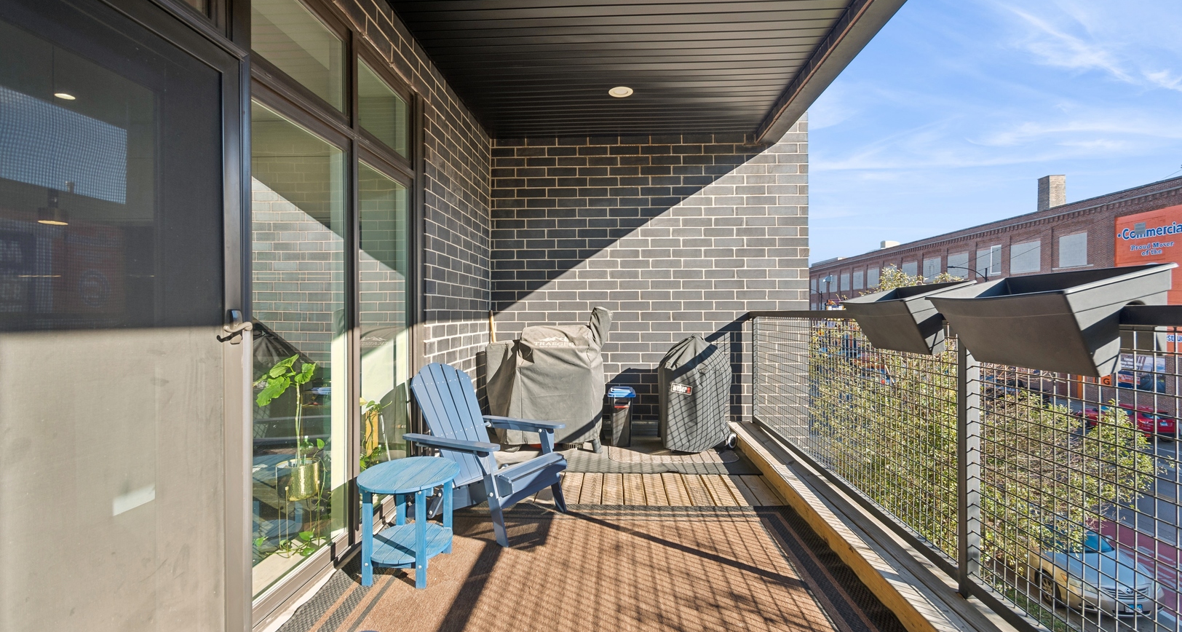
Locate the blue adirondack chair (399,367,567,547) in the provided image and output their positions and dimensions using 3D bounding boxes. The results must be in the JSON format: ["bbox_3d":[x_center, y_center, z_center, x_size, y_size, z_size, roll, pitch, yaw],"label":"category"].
[{"bbox_3d":[-0.646,0.751,3.010,0.885,0.890,0.710,0,1,33],"label":"blue adirondack chair"}]

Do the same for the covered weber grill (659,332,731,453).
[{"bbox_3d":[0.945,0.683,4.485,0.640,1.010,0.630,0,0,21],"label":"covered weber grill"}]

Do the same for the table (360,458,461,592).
[{"bbox_3d":[-0.855,0.971,2.342,0.460,0.460,0.495,0,0,3],"label":"table"}]

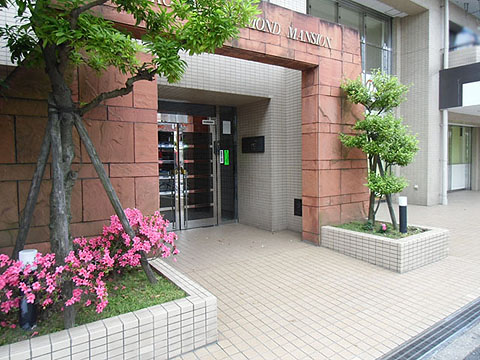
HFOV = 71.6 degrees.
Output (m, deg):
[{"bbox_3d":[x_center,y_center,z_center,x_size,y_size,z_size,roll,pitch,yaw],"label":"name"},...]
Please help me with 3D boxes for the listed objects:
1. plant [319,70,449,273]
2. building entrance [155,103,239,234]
[{"bbox_3d":[2.100,-0.295,4.901,1.280,2.780,1.320,-3,3,-34],"label":"plant"},{"bbox_3d":[-0.837,-0.273,6.242,1.900,2.375,0.180,-3,3,-34],"label":"building entrance"}]

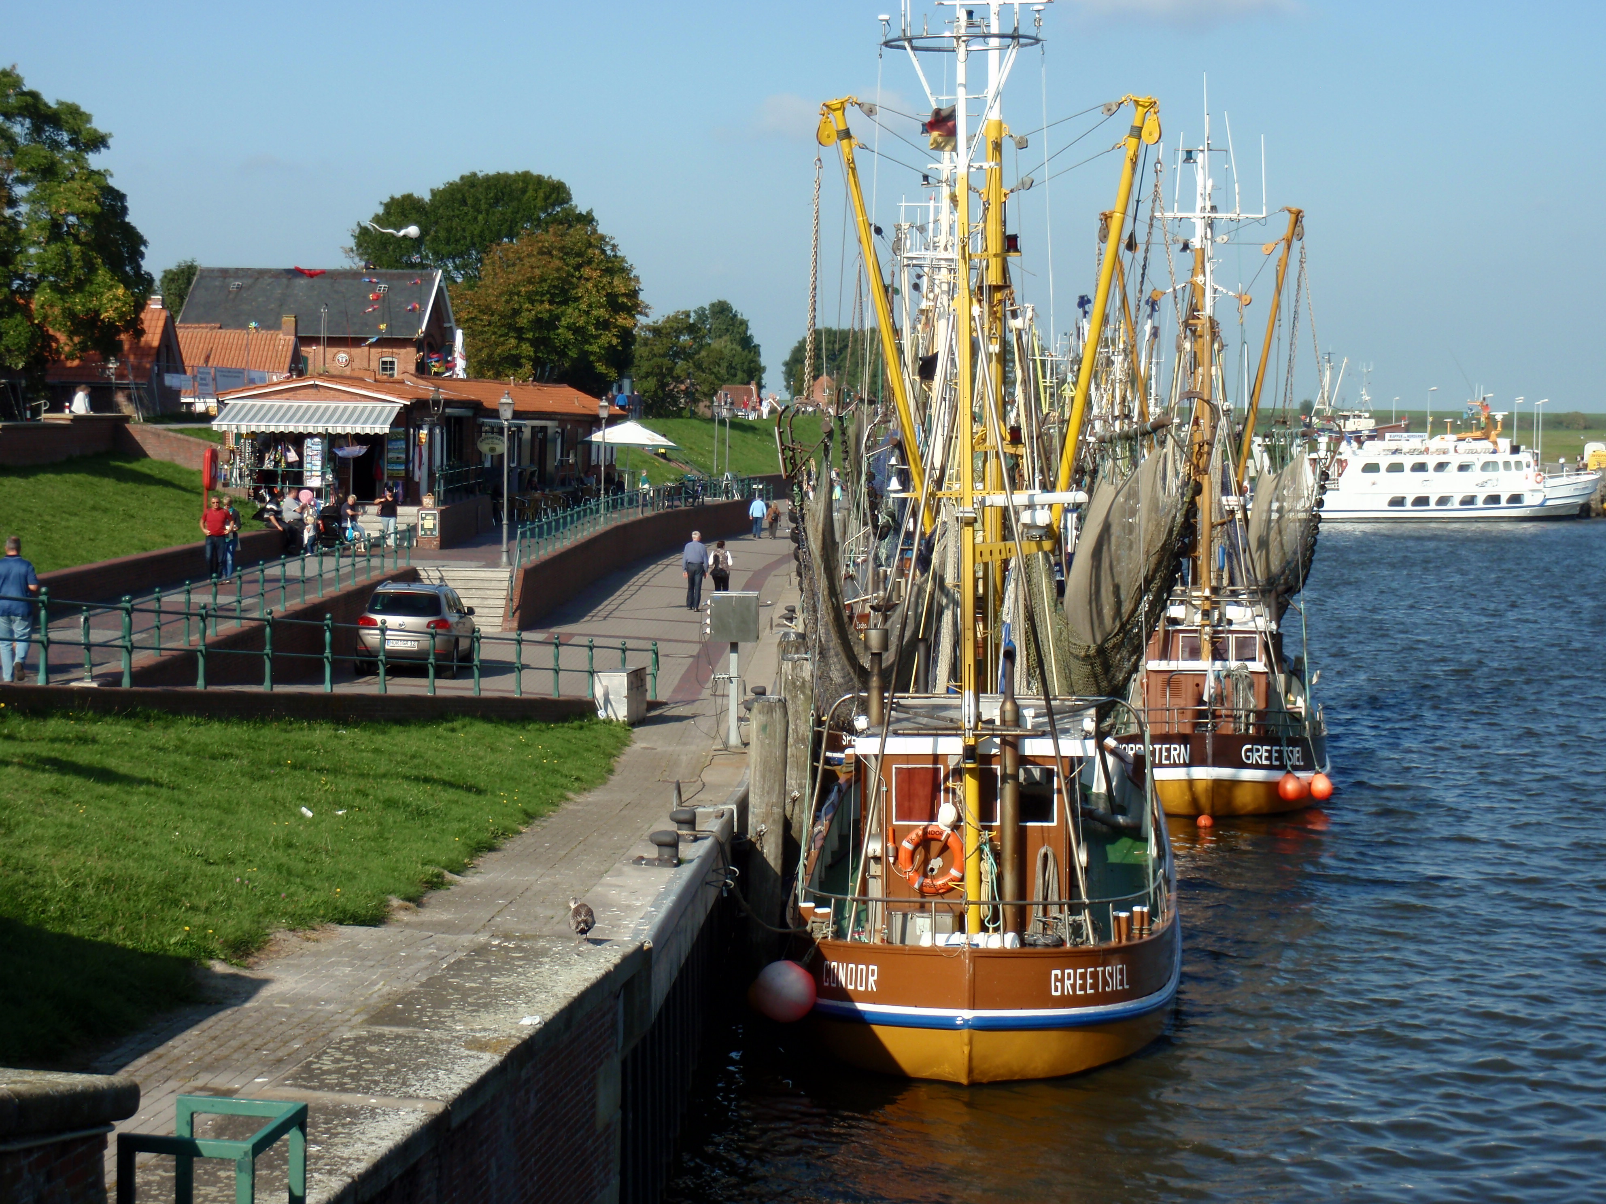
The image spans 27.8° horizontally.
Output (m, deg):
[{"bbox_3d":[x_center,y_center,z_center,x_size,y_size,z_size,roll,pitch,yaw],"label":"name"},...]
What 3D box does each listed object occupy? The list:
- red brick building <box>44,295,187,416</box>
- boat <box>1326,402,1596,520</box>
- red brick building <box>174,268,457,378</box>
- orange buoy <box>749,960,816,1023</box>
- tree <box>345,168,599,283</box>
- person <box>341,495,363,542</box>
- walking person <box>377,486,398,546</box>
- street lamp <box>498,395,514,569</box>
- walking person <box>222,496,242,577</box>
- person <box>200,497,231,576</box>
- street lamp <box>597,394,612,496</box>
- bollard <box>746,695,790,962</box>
[{"bbox_3d":[-34.018,-11.083,153.000,7.800,6.300,6.500,0,3,-2],"label":"red brick building"},{"bbox_3d":[46.496,-9.995,231.000,22.400,8.500,5.600,0,3,-12],"label":"boat"},{"bbox_3d":[-24.390,-12.639,163.842,12.440,8.250,8.400,1,3,5],"label":"red brick building"},{"bbox_3d":[-0.216,4.199,35.000,0.700,0.700,0.700,1,3,0],"label":"orange buoy"},{"bbox_3d":[-23.176,-21.036,228.548,16.600,18.300,15.500,1,3,0],"label":"tree"},{"bbox_3d":[-11.997,-2.189,86.500,0.680,1.330,0.520,2,4,22],"label":"person"},{"bbox_3d":[-10.921,-2.249,85.348,0.530,1.620,0.360,2,4,14],"label":"walking person"},{"bbox_3d":[-6.926,-2.907,76.000,0.400,4.100,0.400,0,3,-2],"label":"street lamp"},{"bbox_3d":[-11.605,-1.263,65.800,0.520,1.750,0.380,0,3,-2],"label":"walking person"},{"bbox_3d":[-12.073,-1.294,66.753,0.620,1.760,0.360,1,3,0],"label":"person"},{"bbox_3d":[-6.108,-4.343,99.619,0.370,3.990,0.370,1,3,0],"label":"street lamp"},{"bbox_3d":[-0.414,2.810,39.000,0.440,3.400,0.440,1,3,0],"label":"bollard"}]

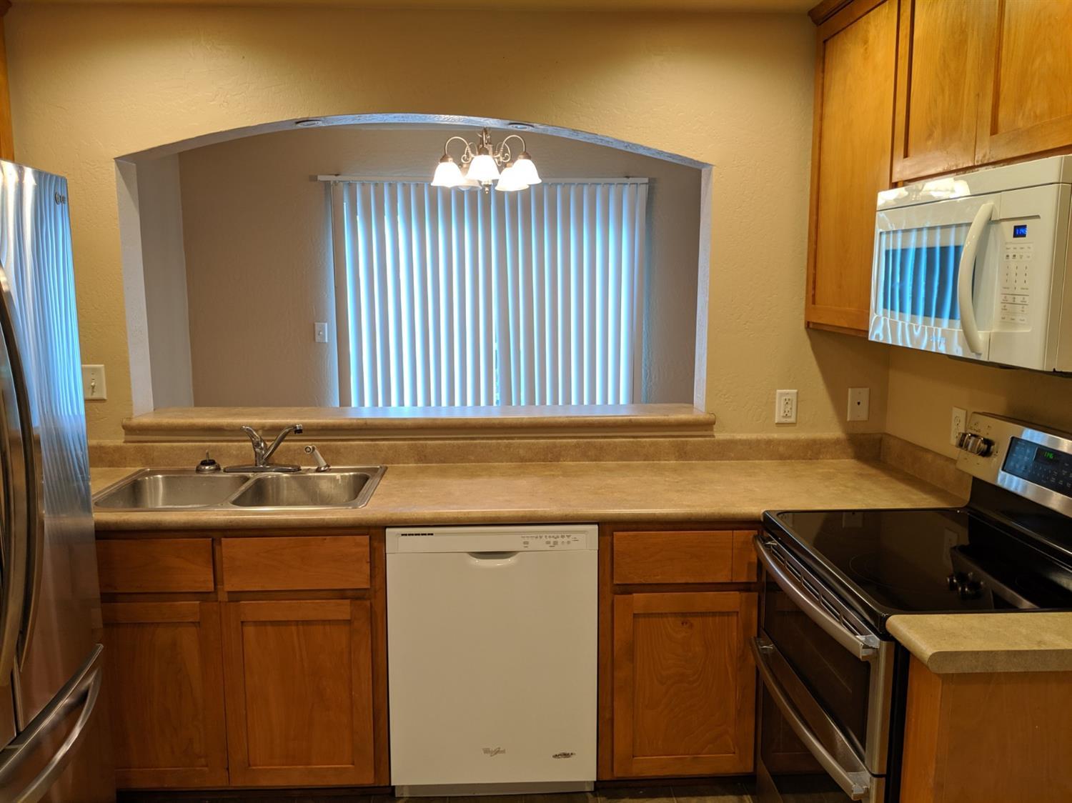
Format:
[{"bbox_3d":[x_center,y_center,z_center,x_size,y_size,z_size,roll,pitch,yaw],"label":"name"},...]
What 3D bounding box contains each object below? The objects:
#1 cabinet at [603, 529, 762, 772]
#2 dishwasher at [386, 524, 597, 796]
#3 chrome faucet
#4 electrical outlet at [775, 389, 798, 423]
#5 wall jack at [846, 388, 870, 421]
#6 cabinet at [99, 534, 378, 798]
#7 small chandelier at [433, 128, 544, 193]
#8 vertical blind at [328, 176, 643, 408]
[{"bbox_3d":[0.409,0.714,2.728,0.473,0.830,0.600,-1,8,-2],"label":"cabinet"},{"bbox_3d":[-0.132,0.729,2.712,0.600,0.839,0.600,-1,8,-2],"label":"dishwasher"},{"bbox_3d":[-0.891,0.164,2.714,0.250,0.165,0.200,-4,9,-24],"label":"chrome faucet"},{"bbox_3d":[0.885,0.020,2.948,0.073,0.117,0.011,-1,8,-2],"label":"electrical outlet"},{"bbox_3d":[1.142,0.013,2.955,0.073,0.117,0.010,-1,8,-2],"label":"wall jack"},{"bbox_3d":[-0.896,0.727,2.686,0.920,0.830,0.600,-1,8,-2],"label":"cabinet"},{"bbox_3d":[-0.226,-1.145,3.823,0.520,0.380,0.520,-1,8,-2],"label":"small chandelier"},{"bbox_3d":[-0.264,-0.245,4.998,1.881,2.119,0.100,-1,8,-2],"label":"vertical blind"}]

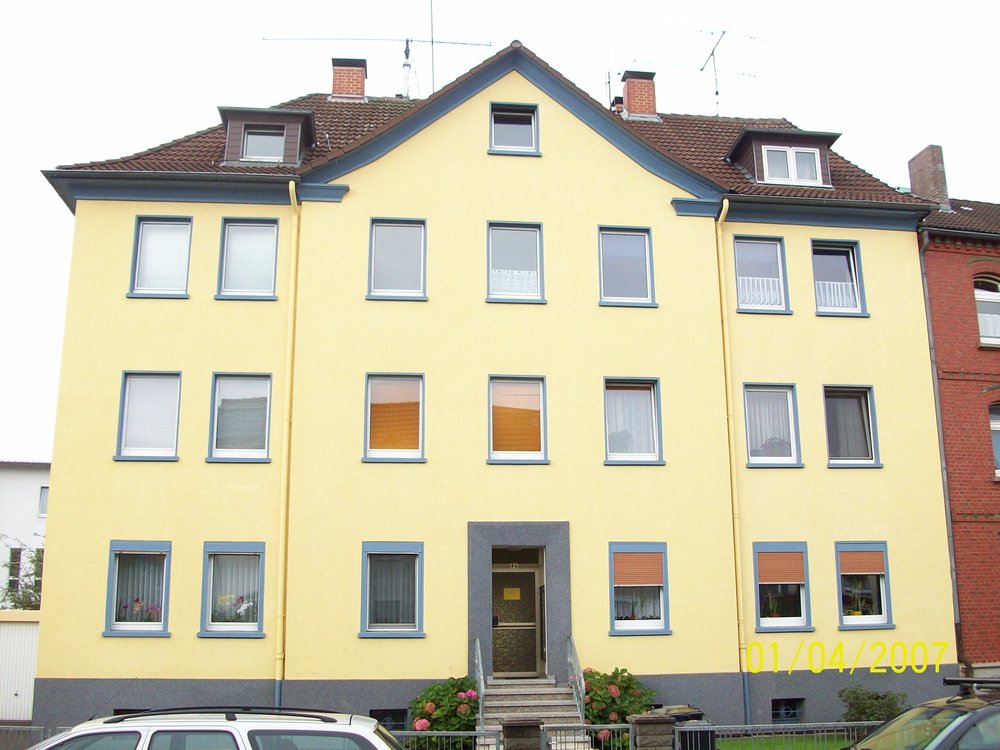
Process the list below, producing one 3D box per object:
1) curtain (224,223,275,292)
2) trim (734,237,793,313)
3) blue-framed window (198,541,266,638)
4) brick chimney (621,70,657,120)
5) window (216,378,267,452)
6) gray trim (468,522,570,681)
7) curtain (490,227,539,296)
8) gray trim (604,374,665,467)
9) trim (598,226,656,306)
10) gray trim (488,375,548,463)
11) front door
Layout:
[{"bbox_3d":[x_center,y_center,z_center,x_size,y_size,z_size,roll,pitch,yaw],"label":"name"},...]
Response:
[{"bbox_3d":[-4.783,-2.219,18.807,0.922,1.343,0.090,1,-12,-6],"label":"curtain"},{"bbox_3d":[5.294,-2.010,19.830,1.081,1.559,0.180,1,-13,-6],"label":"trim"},{"bbox_3d":[-4.678,3.780,17.307,1.136,1.647,0.150,1,-12,-6],"label":"blue-framed window"},{"bbox_3d":[3.577,-7.012,25.127,0.820,1.200,0.750,1,-13,-6],"label":"brick chimney"},{"bbox_3d":[-4.759,0.735,18.175,0.950,1.300,0.100,1,-13,-6],"label":"window"},{"bbox_3d":[0.345,4.018,17.537,1.850,2.800,0.280,1,-13,-6],"label":"gray trim"},{"bbox_3d":[0.291,-2.220,19.295,0.920,1.300,0.080,1,-13,-6],"label":"curtain"},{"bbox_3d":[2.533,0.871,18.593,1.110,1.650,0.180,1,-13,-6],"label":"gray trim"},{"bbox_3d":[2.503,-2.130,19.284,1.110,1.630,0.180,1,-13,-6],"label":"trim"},{"bbox_3d":[0.332,0.838,18.274,1.169,1.682,0.150,1,-12,-6],"label":"gray trim"},{"bbox_3d":[0.312,4.351,18.031,0.970,2.320,0.120,1,-13,-6],"label":"front door"}]

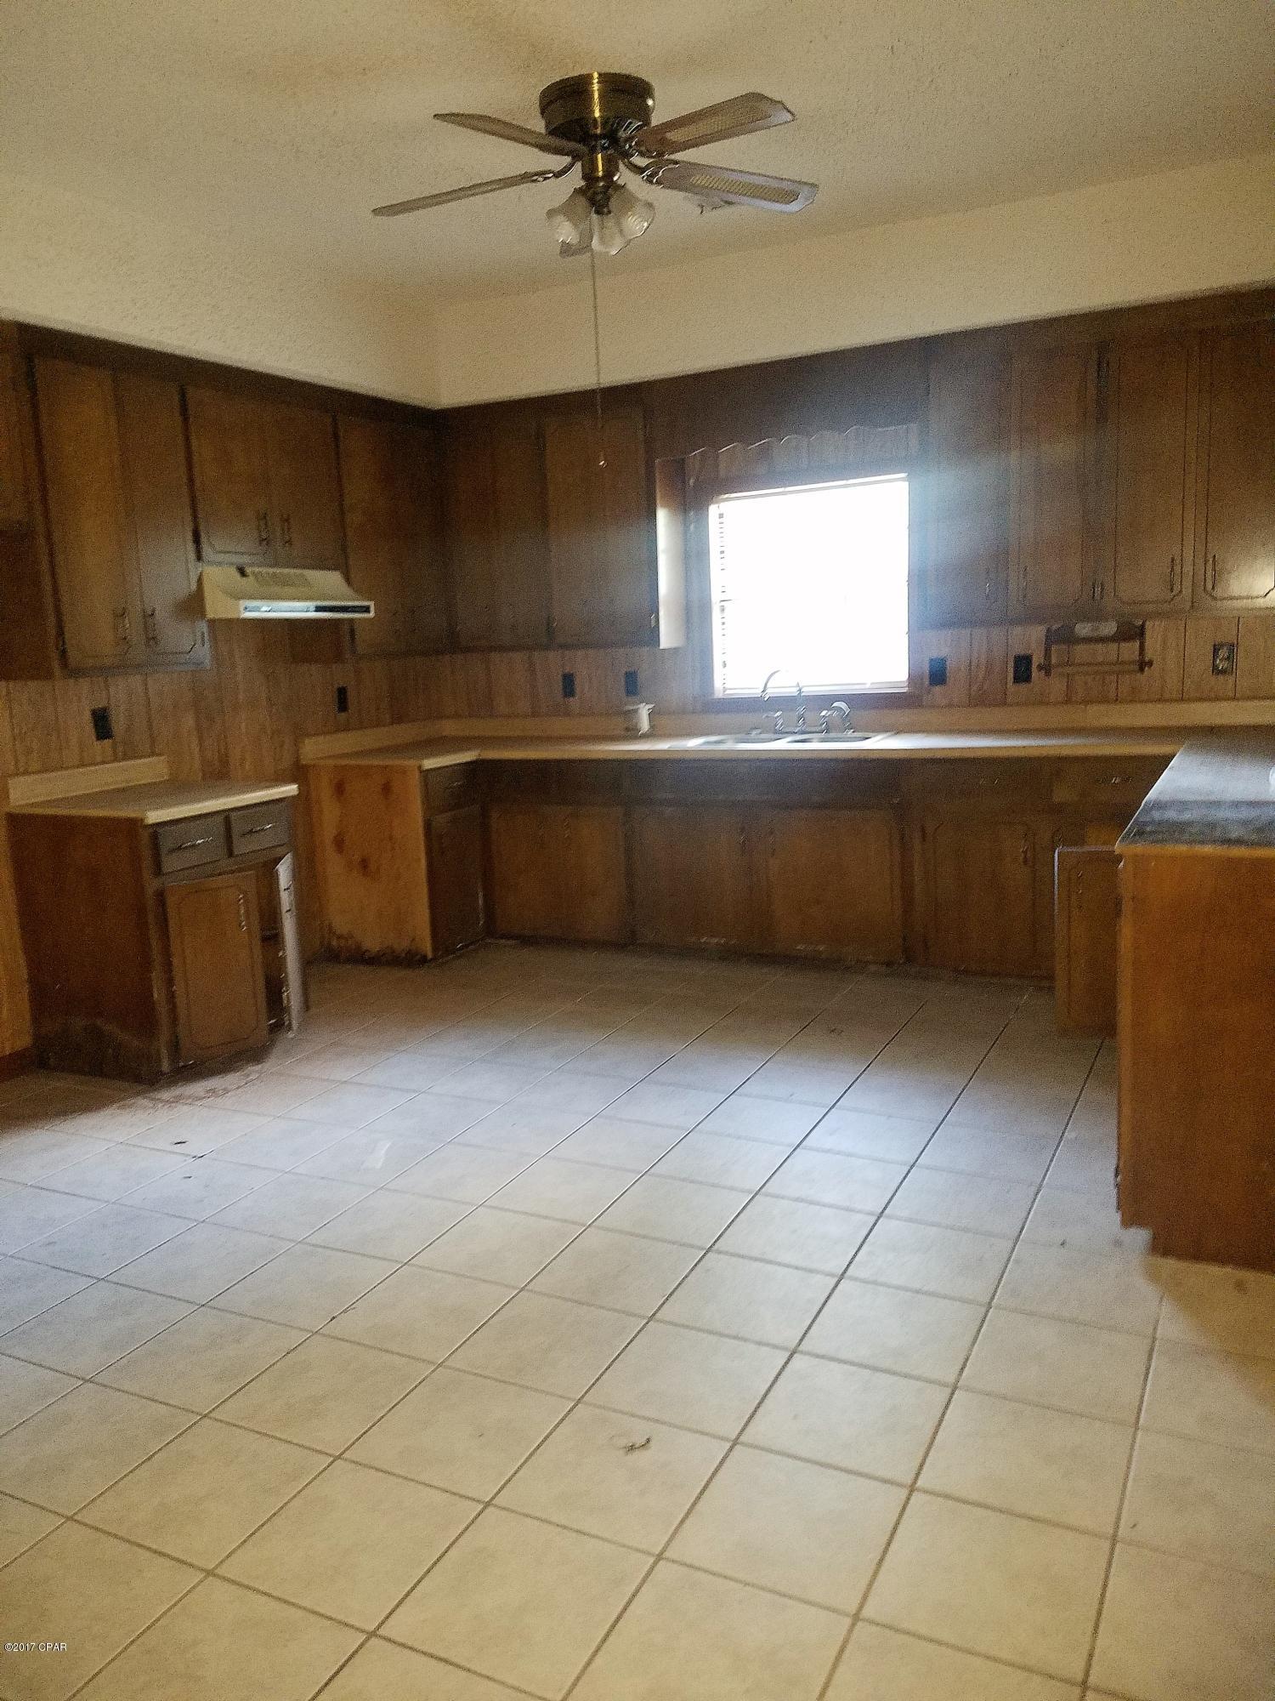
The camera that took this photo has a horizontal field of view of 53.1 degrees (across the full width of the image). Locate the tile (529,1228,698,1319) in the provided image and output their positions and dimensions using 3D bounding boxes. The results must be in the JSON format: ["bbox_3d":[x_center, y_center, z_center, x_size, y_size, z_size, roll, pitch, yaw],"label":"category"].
[{"bbox_3d":[-0.042,0.936,2.844,0.306,0.010,0.304,2,11,26],"label":"tile"}]

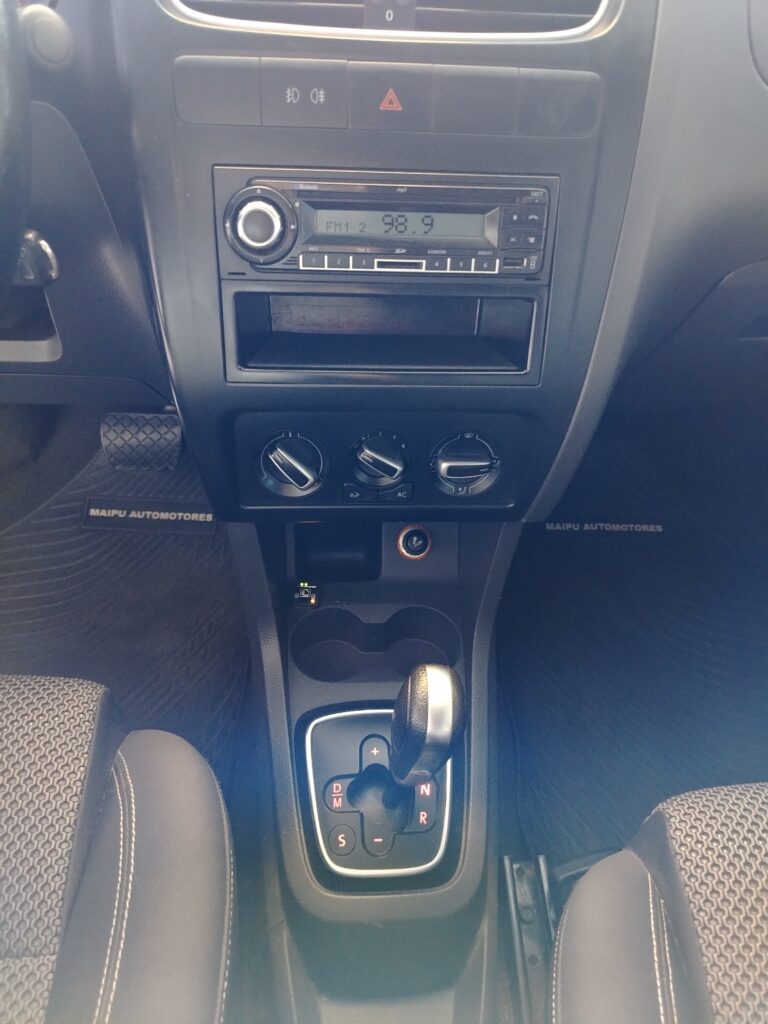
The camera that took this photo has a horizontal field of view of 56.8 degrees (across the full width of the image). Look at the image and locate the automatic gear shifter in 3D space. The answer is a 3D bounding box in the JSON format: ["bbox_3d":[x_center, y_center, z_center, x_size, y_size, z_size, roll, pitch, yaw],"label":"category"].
[{"bbox_3d":[0.029,0.141,0.470,0.045,0.084,0.050,1,46,-4],"label":"automatic gear shifter"}]

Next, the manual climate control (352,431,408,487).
[{"bbox_3d":[-0.002,-0.031,0.427,0.034,0.034,0.022,0,19,-4],"label":"manual climate control"}]

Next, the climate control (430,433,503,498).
[{"bbox_3d":[0.051,-0.028,0.433,0.041,0.040,0.022,0,19,-4],"label":"climate control"}]

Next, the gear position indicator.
[{"bbox_3d":[-0.004,0.202,0.522,0.110,0.022,0.122,0,52,-4],"label":"gear position indicator"}]

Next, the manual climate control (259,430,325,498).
[{"bbox_3d":[-0.056,-0.027,0.426,0.040,0.040,0.022,0,19,-4],"label":"manual climate control"}]

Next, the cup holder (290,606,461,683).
[{"bbox_3d":[-0.008,0.130,0.619,0.145,0.056,0.073,0,49,-4],"label":"cup holder"}]

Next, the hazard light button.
[{"bbox_3d":[0.003,-0.218,0.375,0.044,0.032,0.014,0,19,-4],"label":"hazard light button"}]

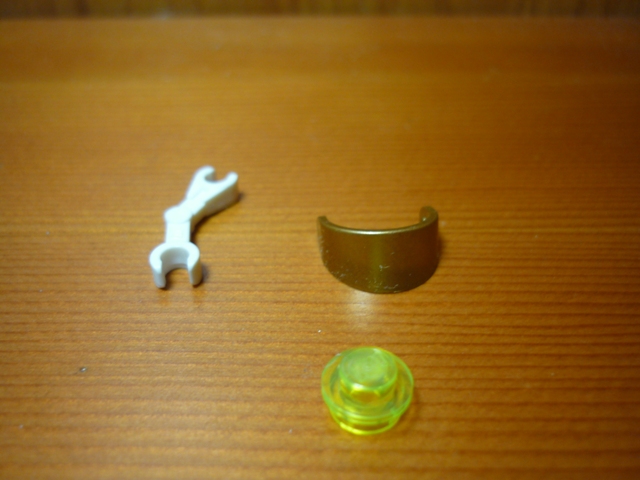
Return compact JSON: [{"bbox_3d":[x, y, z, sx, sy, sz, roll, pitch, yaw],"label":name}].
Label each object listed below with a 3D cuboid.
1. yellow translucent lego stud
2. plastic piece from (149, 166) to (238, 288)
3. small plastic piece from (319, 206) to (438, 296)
[{"bbox_3d":[0.004,0.013,0.053,0.008,0.005,0.008,0,35,0],"label":"yellow translucent lego stud"},{"bbox_3d":[-0.016,-0.002,0.076,0.007,0.003,0.024,3,35,6],"label":"plastic piece"},{"bbox_3d":[0.007,0.000,0.069,0.014,0.007,0.011,-6,36,-8],"label":"small plastic piece"}]

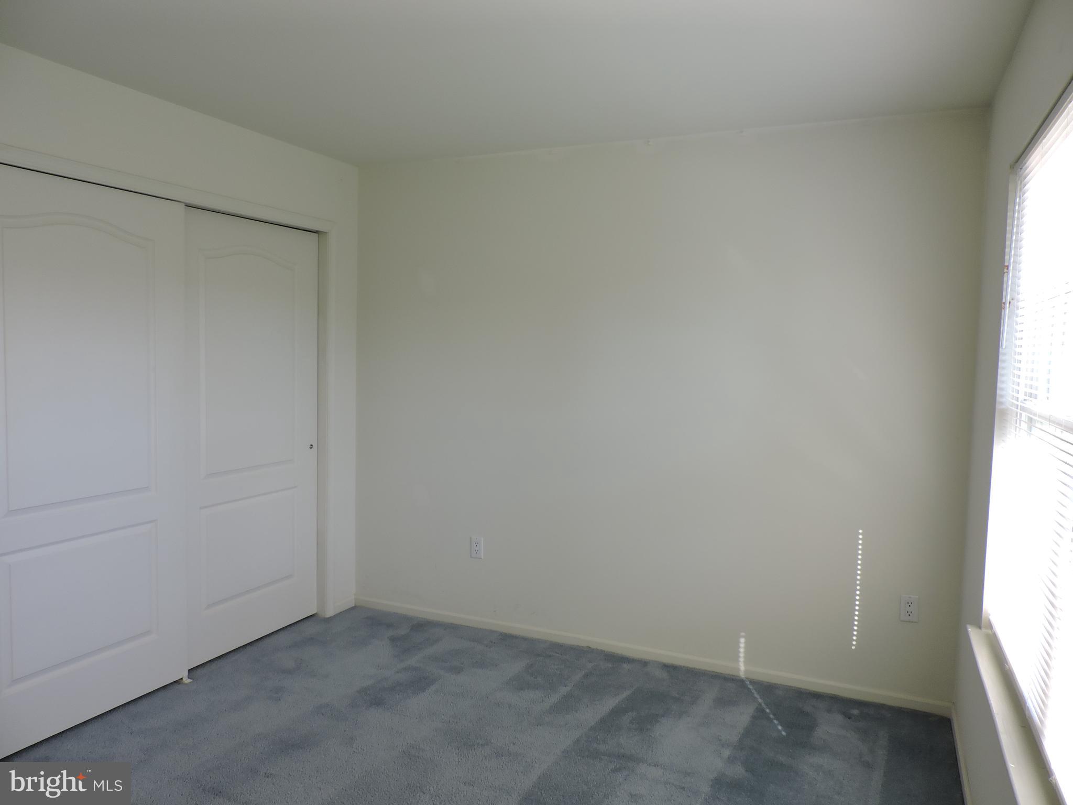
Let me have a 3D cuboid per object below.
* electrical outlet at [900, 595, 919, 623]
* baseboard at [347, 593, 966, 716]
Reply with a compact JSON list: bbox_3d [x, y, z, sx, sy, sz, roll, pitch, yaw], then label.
[{"bbox_3d":[1.551,0.859,3.095,0.070,0.113,0.010,3,4,24],"label":"electrical outlet"},{"bbox_3d":[0.338,1.195,3.644,2.984,0.060,0.015,3,4,24],"label":"baseboard"}]

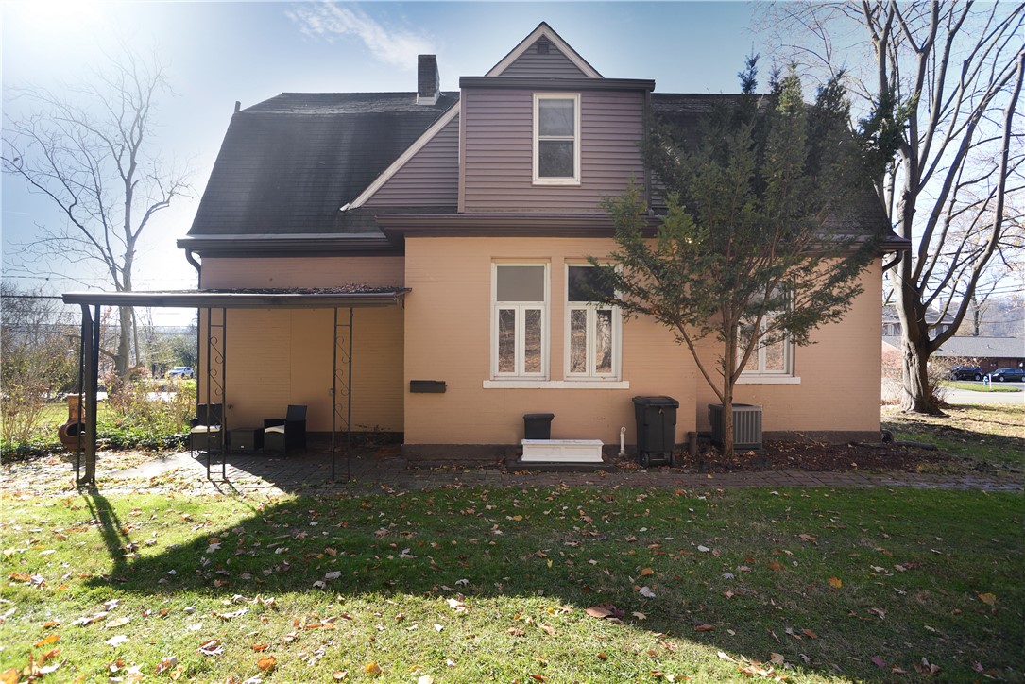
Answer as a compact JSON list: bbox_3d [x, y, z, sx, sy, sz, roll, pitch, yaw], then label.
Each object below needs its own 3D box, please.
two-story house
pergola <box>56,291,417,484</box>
[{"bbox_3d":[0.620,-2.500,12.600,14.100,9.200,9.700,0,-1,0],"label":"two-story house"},{"bbox_3d":[-3.900,0.450,8.000,4.450,3.000,3.000,0,-1,0],"label":"pergola"}]

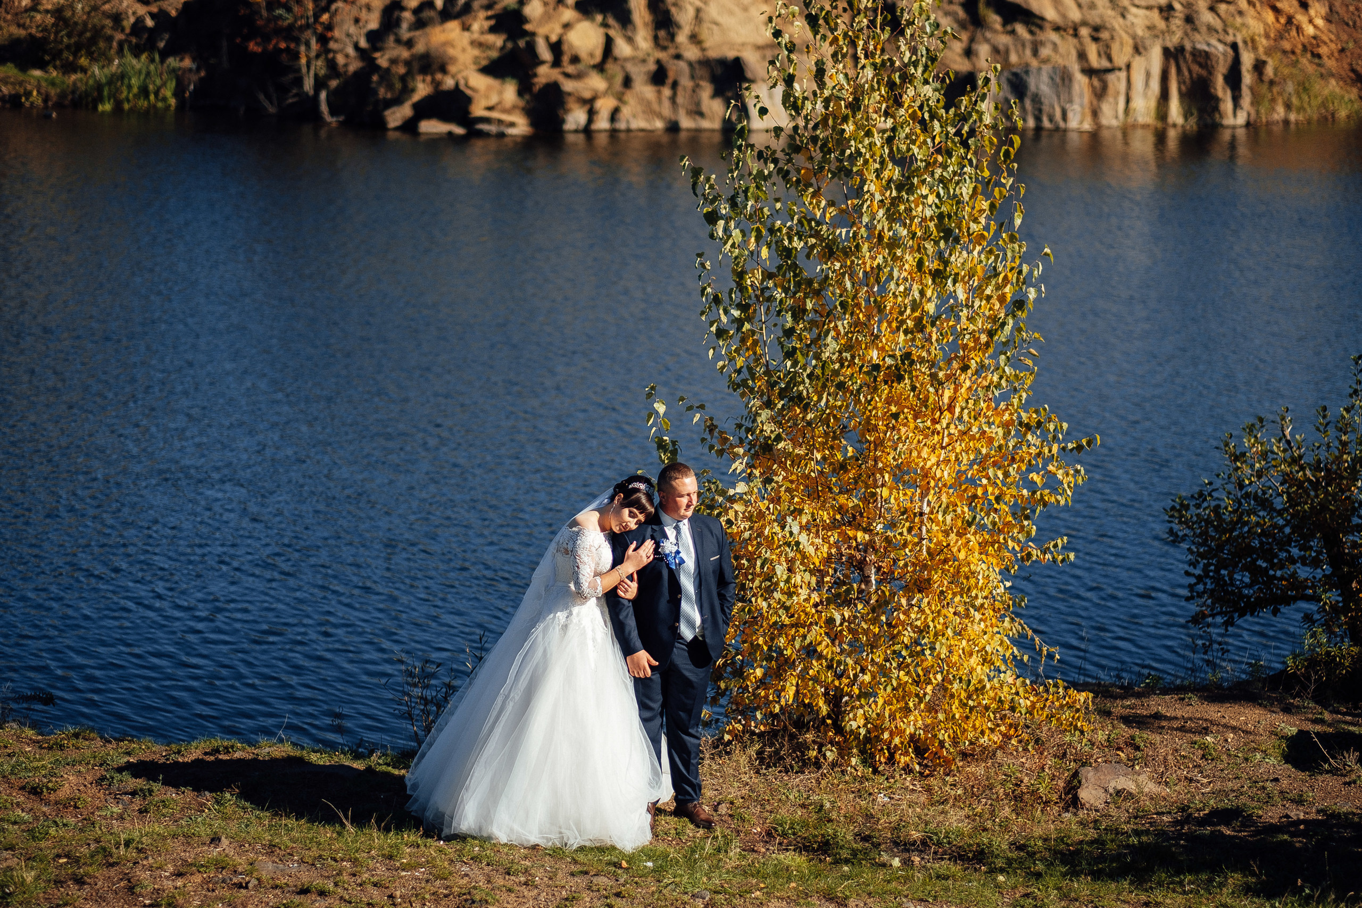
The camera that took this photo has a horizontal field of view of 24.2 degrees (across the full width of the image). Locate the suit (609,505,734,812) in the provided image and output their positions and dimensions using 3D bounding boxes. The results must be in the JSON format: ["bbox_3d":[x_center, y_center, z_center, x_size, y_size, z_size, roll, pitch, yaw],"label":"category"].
[{"bbox_3d":[-0.034,0.994,15.289,0.600,1.490,0.370,-5,12,-25],"label":"suit"}]

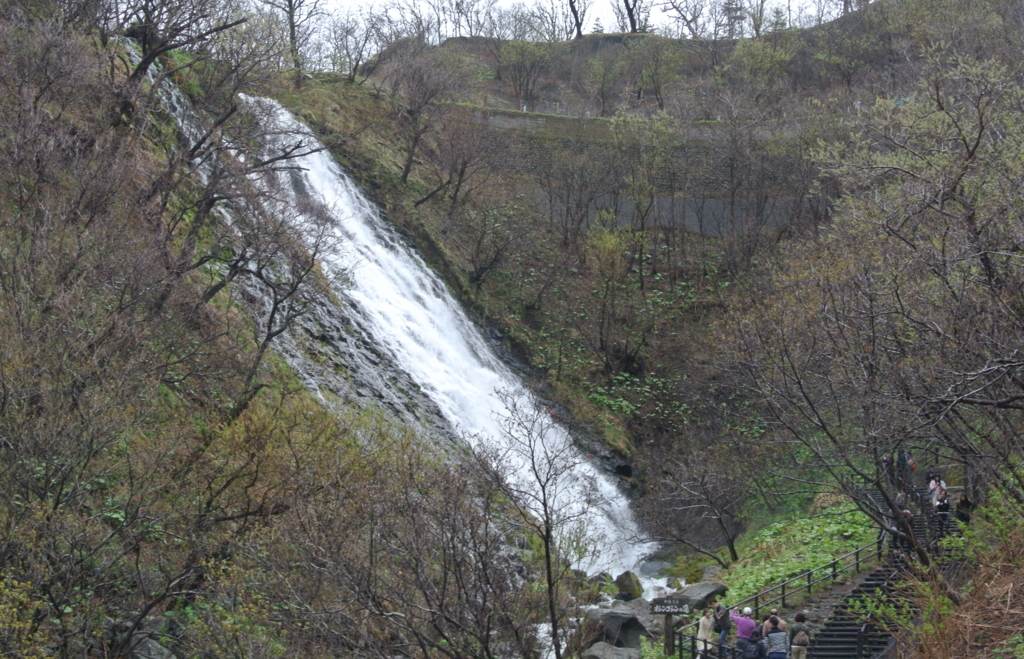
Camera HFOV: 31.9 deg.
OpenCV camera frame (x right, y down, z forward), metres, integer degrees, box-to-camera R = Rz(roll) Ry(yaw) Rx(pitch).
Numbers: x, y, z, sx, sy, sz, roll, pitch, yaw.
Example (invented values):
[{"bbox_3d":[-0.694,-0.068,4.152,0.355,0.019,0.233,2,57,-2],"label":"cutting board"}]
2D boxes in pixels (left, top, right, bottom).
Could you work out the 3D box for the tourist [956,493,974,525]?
[{"bbox_3d":[15.262,6.358,60.500,0.550,1.620,0.420,-2,-7,18],"label":"tourist"}]

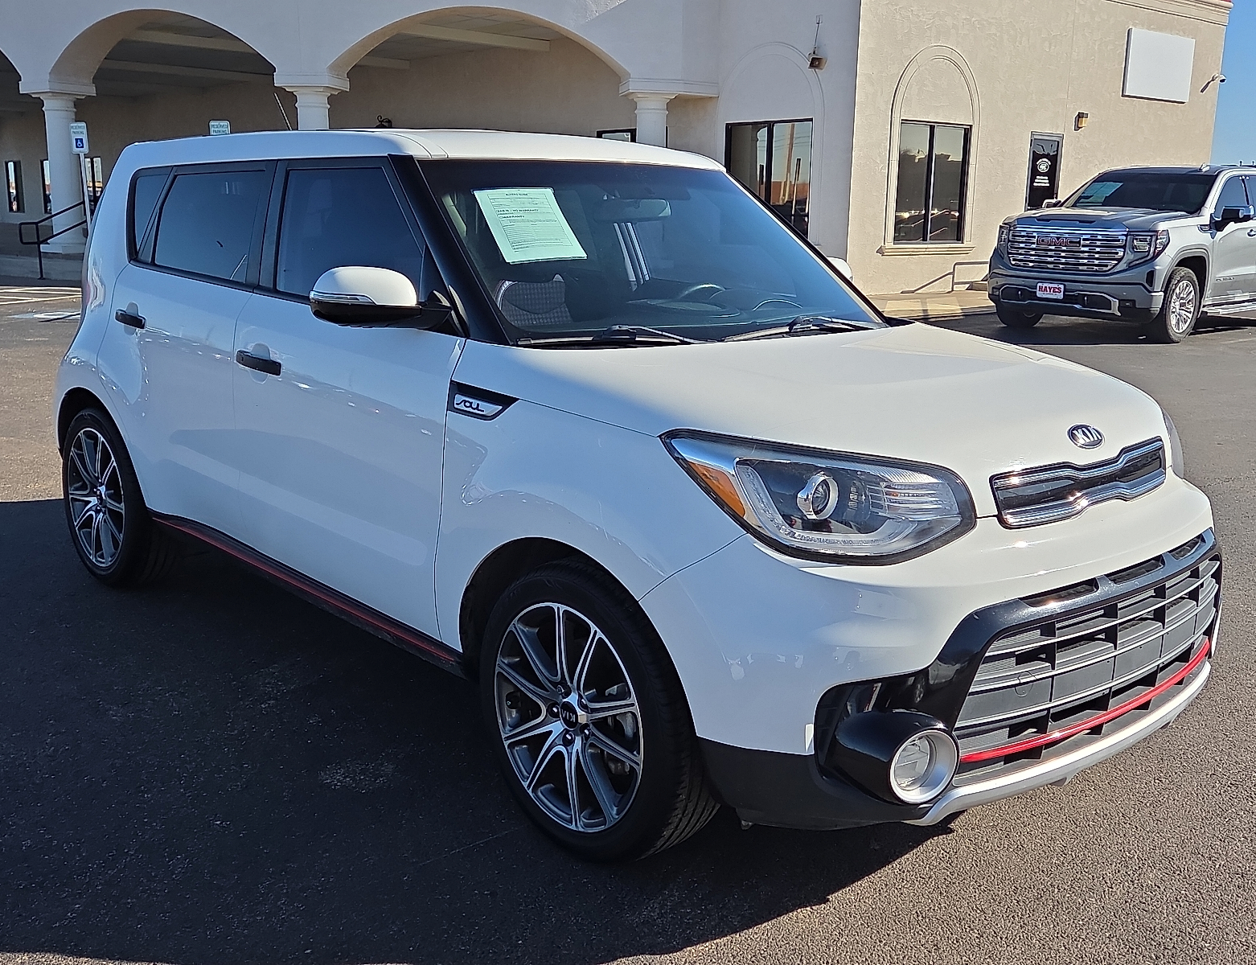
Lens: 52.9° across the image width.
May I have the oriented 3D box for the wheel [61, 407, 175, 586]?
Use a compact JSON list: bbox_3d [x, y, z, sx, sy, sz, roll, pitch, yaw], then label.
[{"bbox_3d":[-1.844,0.040,4.614,0.235,0.666,0.666,-10,17,-43],"label":"wheel"}]

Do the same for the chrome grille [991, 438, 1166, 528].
[{"bbox_3d":[1.010,-0.001,2.737,0.785,0.137,0.110,-10,17,-43],"label":"chrome grille"}]

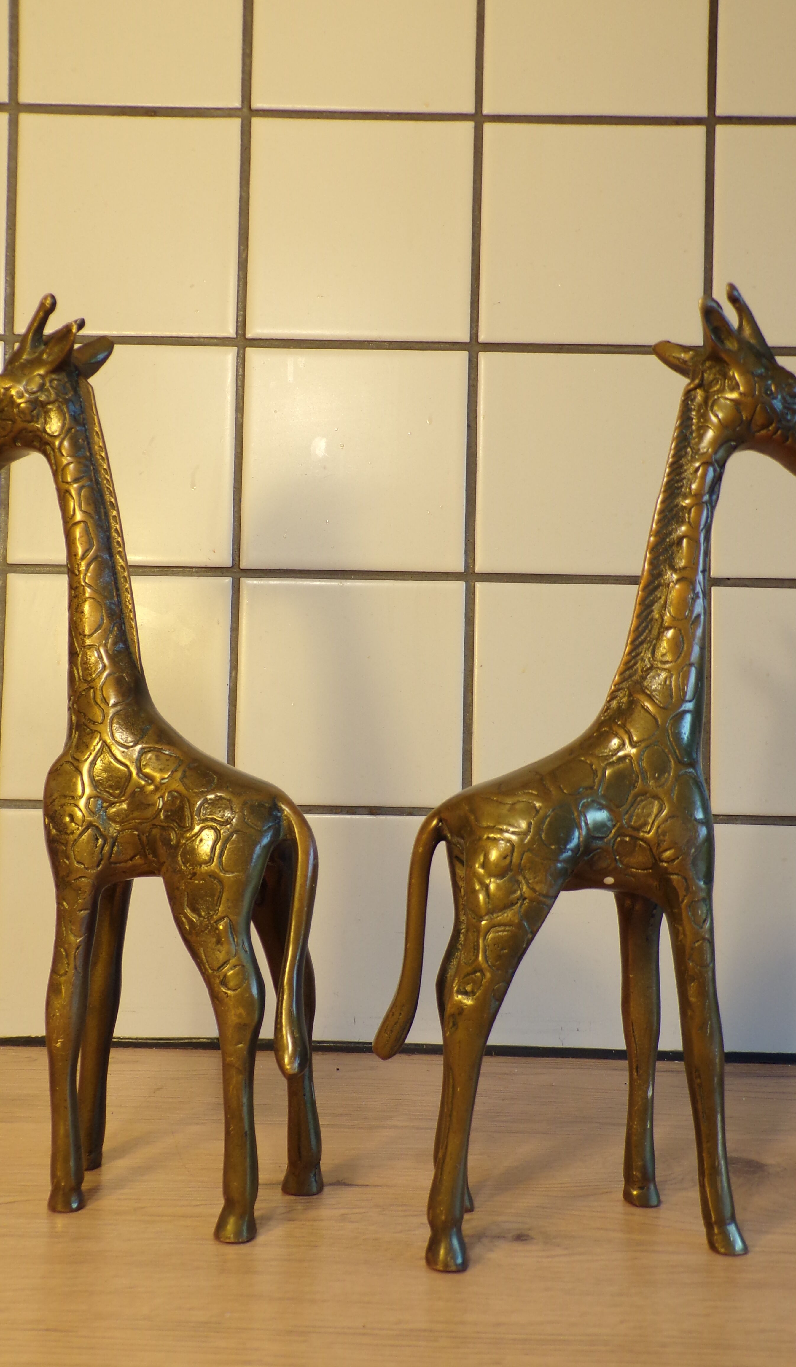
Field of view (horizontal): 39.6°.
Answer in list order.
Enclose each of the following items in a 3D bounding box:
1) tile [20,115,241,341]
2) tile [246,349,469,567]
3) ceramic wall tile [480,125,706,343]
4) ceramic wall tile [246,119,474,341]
[{"bbox_3d":[-0.121,-0.206,0.501,0.100,0.100,0.007,1,-2,0],"label":"tile"},{"bbox_3d":[-0.019,-0.100,0.497,0.100,0.100,0.007,1,-2,0],"label":"tile"},{"bbox_3d":[0.087,-0.202,0.500,0.100,0.100,0.007,1,-2,0],"label":"ceramic wall tile"},{"bbox_3d":[-0.017,-0.204,0.501,0.100,0.100,0.007,1,-2,0],"label":"ceramic wall tile"}]

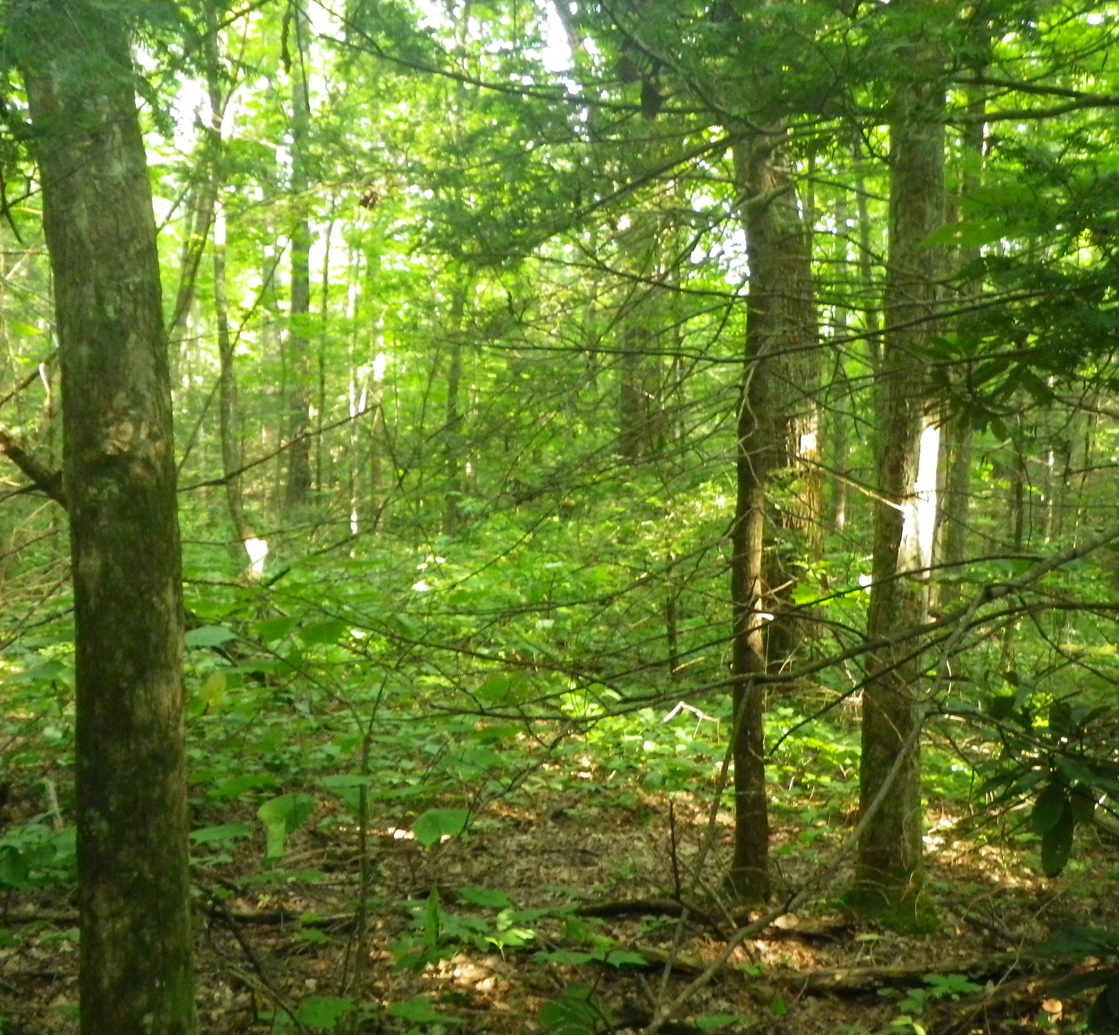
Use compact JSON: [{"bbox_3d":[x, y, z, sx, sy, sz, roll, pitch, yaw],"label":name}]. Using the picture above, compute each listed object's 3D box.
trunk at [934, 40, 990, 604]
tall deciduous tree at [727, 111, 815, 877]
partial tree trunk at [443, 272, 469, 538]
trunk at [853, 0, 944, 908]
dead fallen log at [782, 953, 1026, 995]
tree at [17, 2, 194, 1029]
[{"bbox_3d":[3.059,-1.398,8.450,0.270,4.310,0.260,2,4,20],"label":"trunk"},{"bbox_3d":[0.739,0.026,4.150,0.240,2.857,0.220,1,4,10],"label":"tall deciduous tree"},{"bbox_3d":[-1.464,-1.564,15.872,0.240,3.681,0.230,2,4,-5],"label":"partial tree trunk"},{"bbox_3d":[1.202,-0.150,3.889,0.270,3.171,0.260,2,4,17],"label":"trunk"},{"bbox_3d":[1.098,1.428,3.525,0.880,0.090,0.110,0,4,-10],"label":"dead fallen log"},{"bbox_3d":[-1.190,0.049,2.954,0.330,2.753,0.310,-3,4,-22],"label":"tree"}]

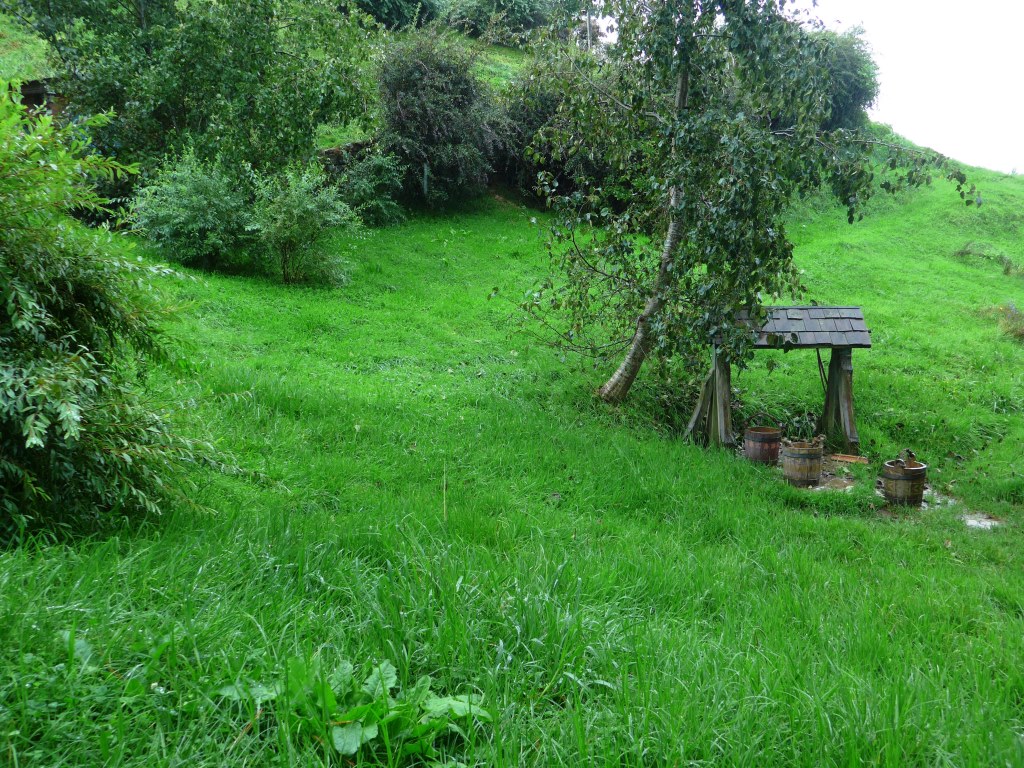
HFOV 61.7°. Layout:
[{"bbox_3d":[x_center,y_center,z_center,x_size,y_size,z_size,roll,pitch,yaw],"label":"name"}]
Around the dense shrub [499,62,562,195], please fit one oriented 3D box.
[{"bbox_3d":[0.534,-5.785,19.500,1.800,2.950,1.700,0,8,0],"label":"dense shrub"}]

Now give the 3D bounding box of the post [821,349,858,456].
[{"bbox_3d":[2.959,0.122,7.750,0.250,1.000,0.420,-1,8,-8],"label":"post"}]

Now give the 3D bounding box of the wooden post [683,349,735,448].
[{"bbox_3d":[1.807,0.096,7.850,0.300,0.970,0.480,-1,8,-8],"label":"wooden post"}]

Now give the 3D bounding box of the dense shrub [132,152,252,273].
[{"bbox_3d":[-5.342,-2.892,14.300,2.000,1.950,1.900,0,8,0],"label":"dense shrub"}]

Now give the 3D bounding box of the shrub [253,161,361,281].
[{"bbox_3d":[-3.201,-2.488,13.300,1.700,1.850,1.650,0,8,0],"label":"shrub"}]

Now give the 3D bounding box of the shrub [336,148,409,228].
[{"bbox_3d":[-2.760,-3.760,16.500,1.500,1.450,1.400,0,8,0],"label":"shrub"}]

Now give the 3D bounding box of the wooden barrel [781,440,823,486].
[{"bbox_3d":[2.374,0.649,7.000,0.340,0.360,0.330,0,8,0],"label":"wooden barrel"}]

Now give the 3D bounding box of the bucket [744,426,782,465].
[{"bbox_3d":[2.199,0.546,7.500,0.320,0.310,0.320,0,8,0],"label":"bucket"}]

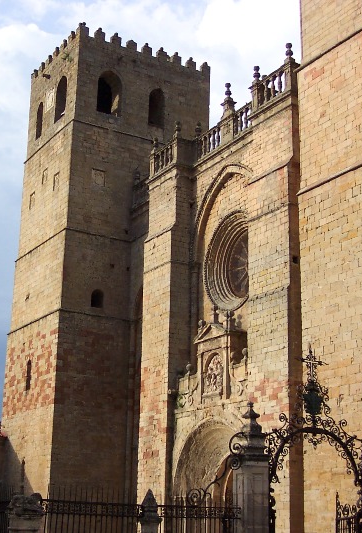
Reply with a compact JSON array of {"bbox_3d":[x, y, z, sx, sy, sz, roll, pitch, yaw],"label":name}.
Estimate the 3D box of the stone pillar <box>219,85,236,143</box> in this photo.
[{"bbox_3d":[3.218,-10.369,57.581,0.800,4.296,1.392,10,-18,-29],"label":"stone pillar"}]

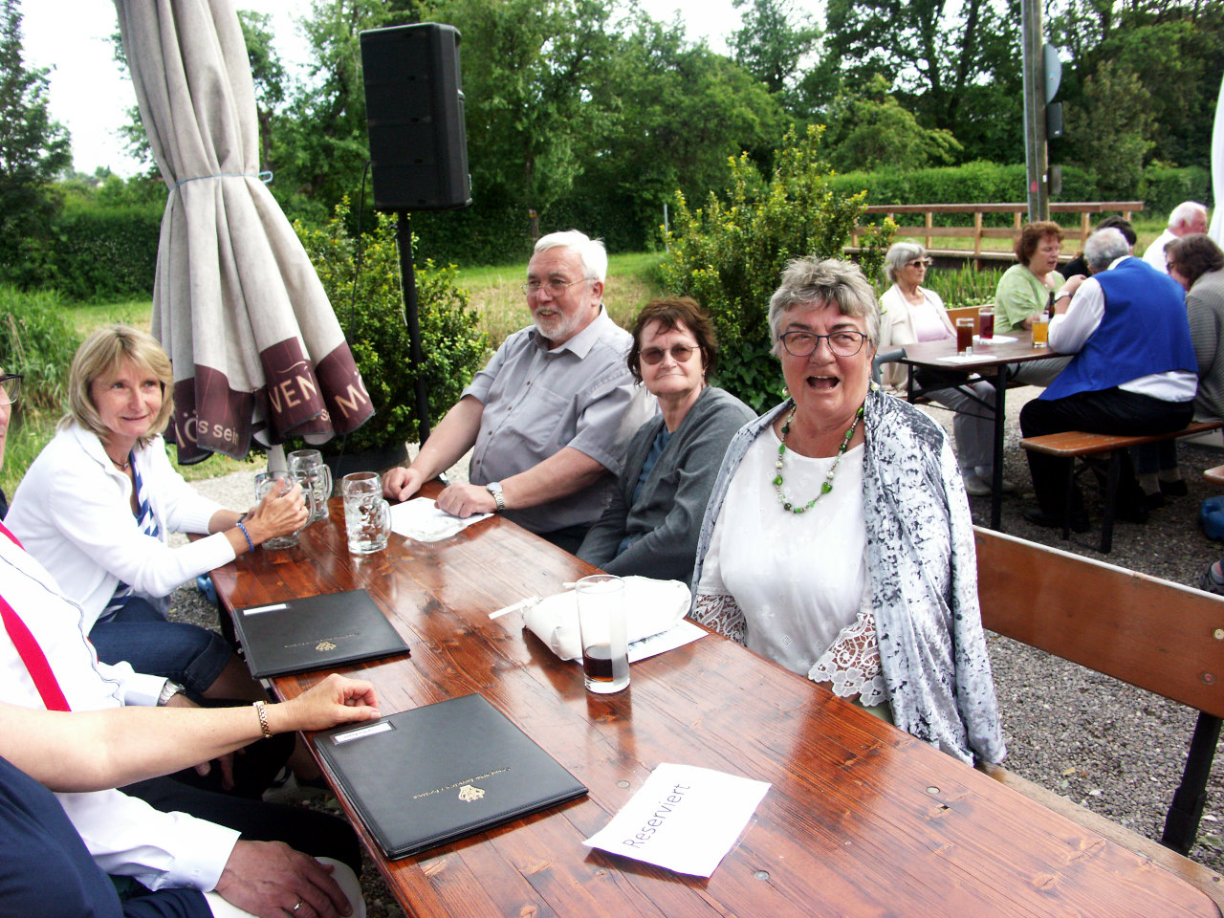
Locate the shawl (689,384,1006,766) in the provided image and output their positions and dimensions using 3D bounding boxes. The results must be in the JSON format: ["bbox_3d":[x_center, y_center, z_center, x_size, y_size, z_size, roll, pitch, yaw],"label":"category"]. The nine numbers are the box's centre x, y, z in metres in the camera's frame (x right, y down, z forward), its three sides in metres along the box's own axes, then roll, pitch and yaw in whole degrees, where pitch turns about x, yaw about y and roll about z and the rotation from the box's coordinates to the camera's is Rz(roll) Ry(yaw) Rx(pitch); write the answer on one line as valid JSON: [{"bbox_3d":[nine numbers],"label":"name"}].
[{"bbox_3d":[0.418,0.197,1.831,0.520,0.660,0.360,5,14,29],"label":"shawl"}]

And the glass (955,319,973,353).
[{"bbox_3d":[1.765,-0.603,4.952,0.077,0.172,0.077,-3,13,0],"label":"glass"}]

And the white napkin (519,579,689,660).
[{"bbox_3d":[-0.012,0.269,1.763,0.275,0.050,0.200,-10,14,-29],"label":"white napkin"}]

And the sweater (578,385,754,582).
[{"bbox_3d":[0.100,0.137,2.201,0.430,0.580,0.500,-14,17,-40],"label":"sweater"}]

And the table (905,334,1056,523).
[{"bbox_3d":[2.179,-0.216,4.861,2.200,0.770,0.719,-10,15,-27],"label":"table"}]

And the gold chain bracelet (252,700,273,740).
[{"bbox_3d":[-0.477,0.355,1.350,0.017,0.051,0.059,-12,15,-16],"label":"gold chain bracelet"}]

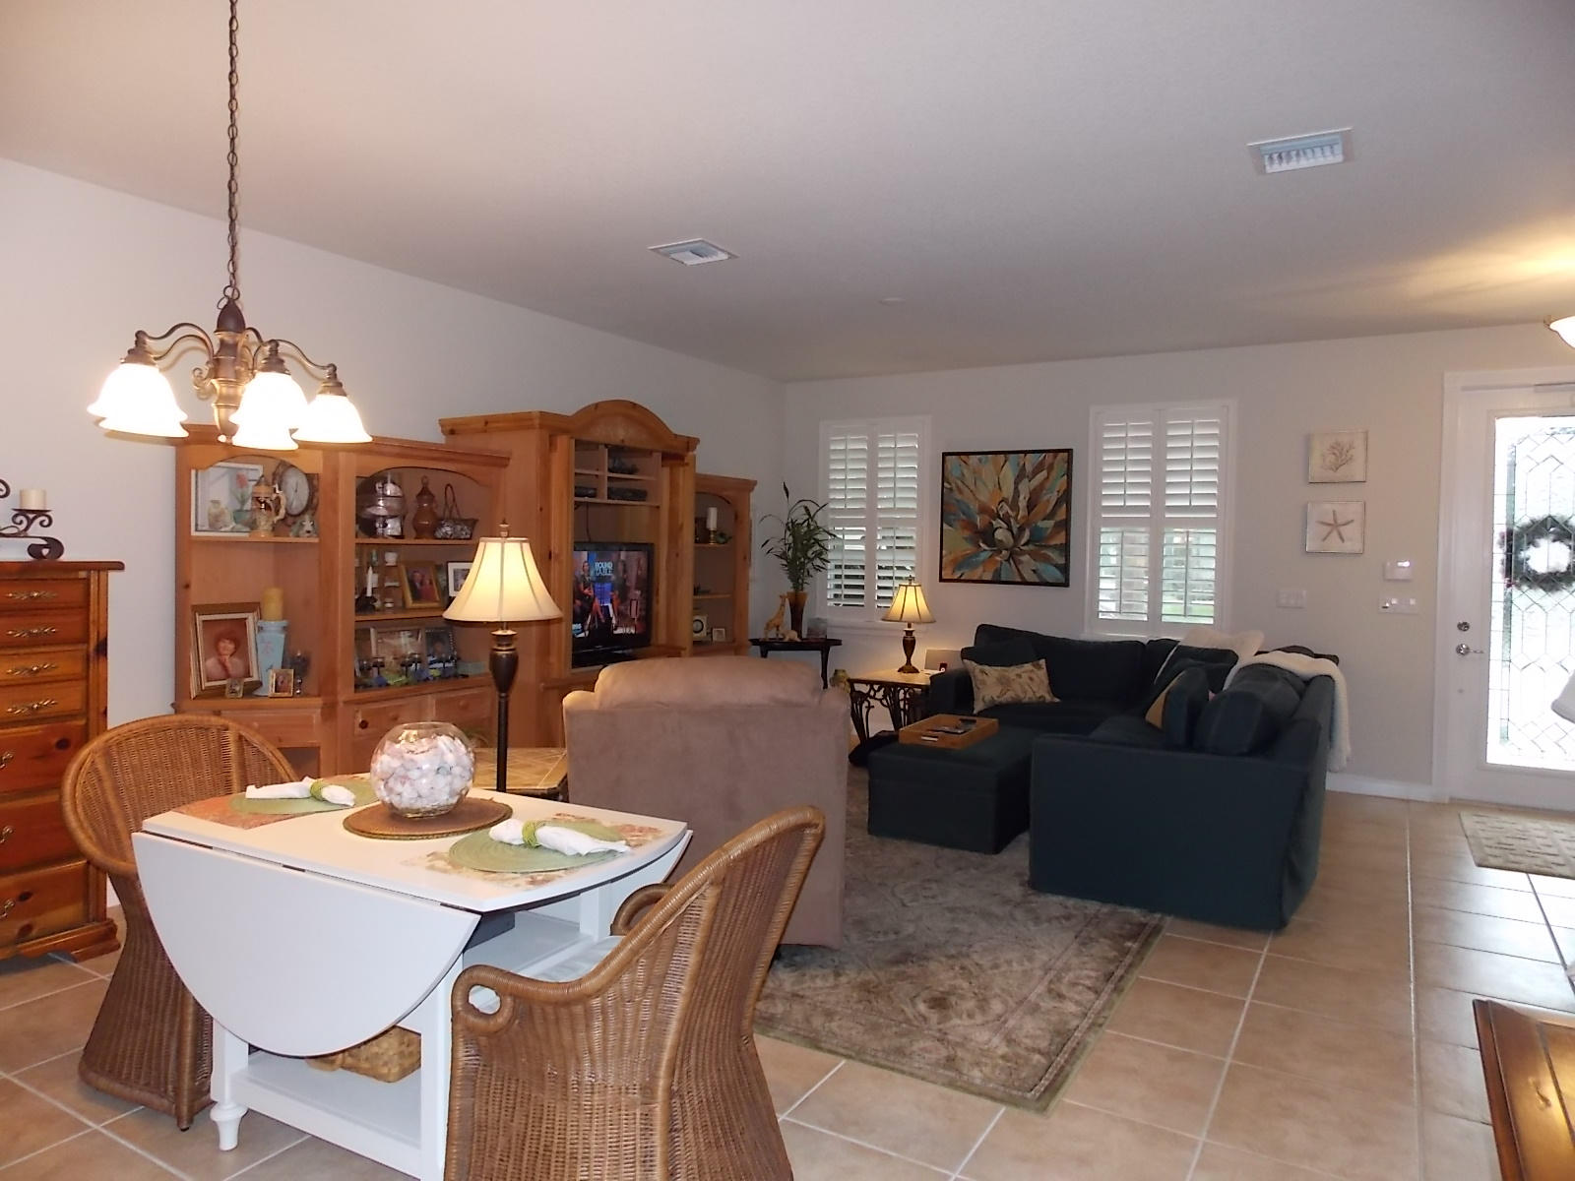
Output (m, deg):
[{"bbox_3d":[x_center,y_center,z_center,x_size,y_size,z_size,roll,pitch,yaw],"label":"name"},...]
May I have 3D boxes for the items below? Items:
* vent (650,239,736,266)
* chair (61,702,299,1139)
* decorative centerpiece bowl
[{"bbox_3d":[-0.416,-1.500,4.686,0.290,0.025,0.315,2,3,30],"label":"vent"},{"bbox_3d":[-1.542,0.826,2.897,0.610,0.910,0.620,2,2,27],"label":"chair"},{"bbox_3d":[-0.939,0.456,2.686,0.272,0.224,0.272,1,3,0],"label":"decorative centerpiece bowl"}]

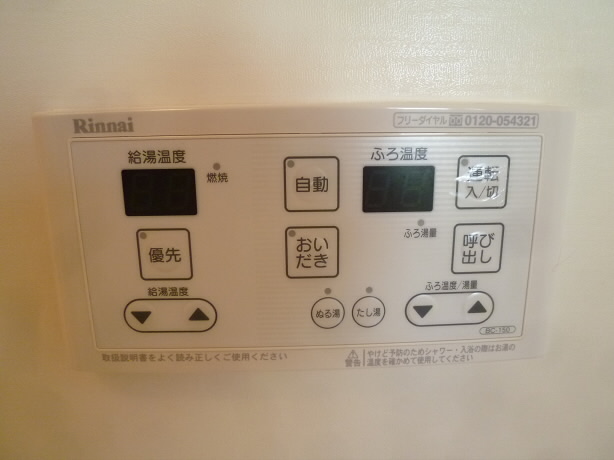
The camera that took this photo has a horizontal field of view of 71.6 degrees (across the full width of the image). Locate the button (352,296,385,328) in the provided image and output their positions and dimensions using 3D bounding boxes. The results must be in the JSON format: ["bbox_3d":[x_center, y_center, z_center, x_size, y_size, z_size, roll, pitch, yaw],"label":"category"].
[{"bbox_3d":[0.025,0.034,0.173,0.014,0.014,0.004,-1,12,-2],"label":"button"}]

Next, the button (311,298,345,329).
[{"bbox_3d":[0.009,0.034,0.173,0.014,0.014,0.004,-1,12,-2],"label":"button"}]

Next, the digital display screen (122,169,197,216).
[{"bbox_3d":[-0.055,-0.014,0.160,0.027,0.018,0.004,-1,12,-2],"label":"digital display screen"}]

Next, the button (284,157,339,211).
[{"bbox_3d":[0.002,-0.017,0.161,0.021,0.021,0.004,-1,12,-2],"label":"button"}]

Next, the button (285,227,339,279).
[{"bbox_3d":[0.002,0.009,0.167,0.021,0.021,0.004,-1,12,-2],"label":"button"}]

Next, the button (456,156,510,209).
[{"bbox_3d":[0.068,-0.018,0.164,0.020,0.020,0.004,-1,12,-2],"label":"button"}]

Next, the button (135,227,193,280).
[{"bbox_3d":[-0.055,0.010,0.165,0.020,0.020,0.004,-1,12,-2],"label":"button"}]

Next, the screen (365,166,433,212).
[{"bbox_3d":[0.035,-0.015,0.163,0.028,0.018,0.004,-1,12,-2],"label":"screen"}]

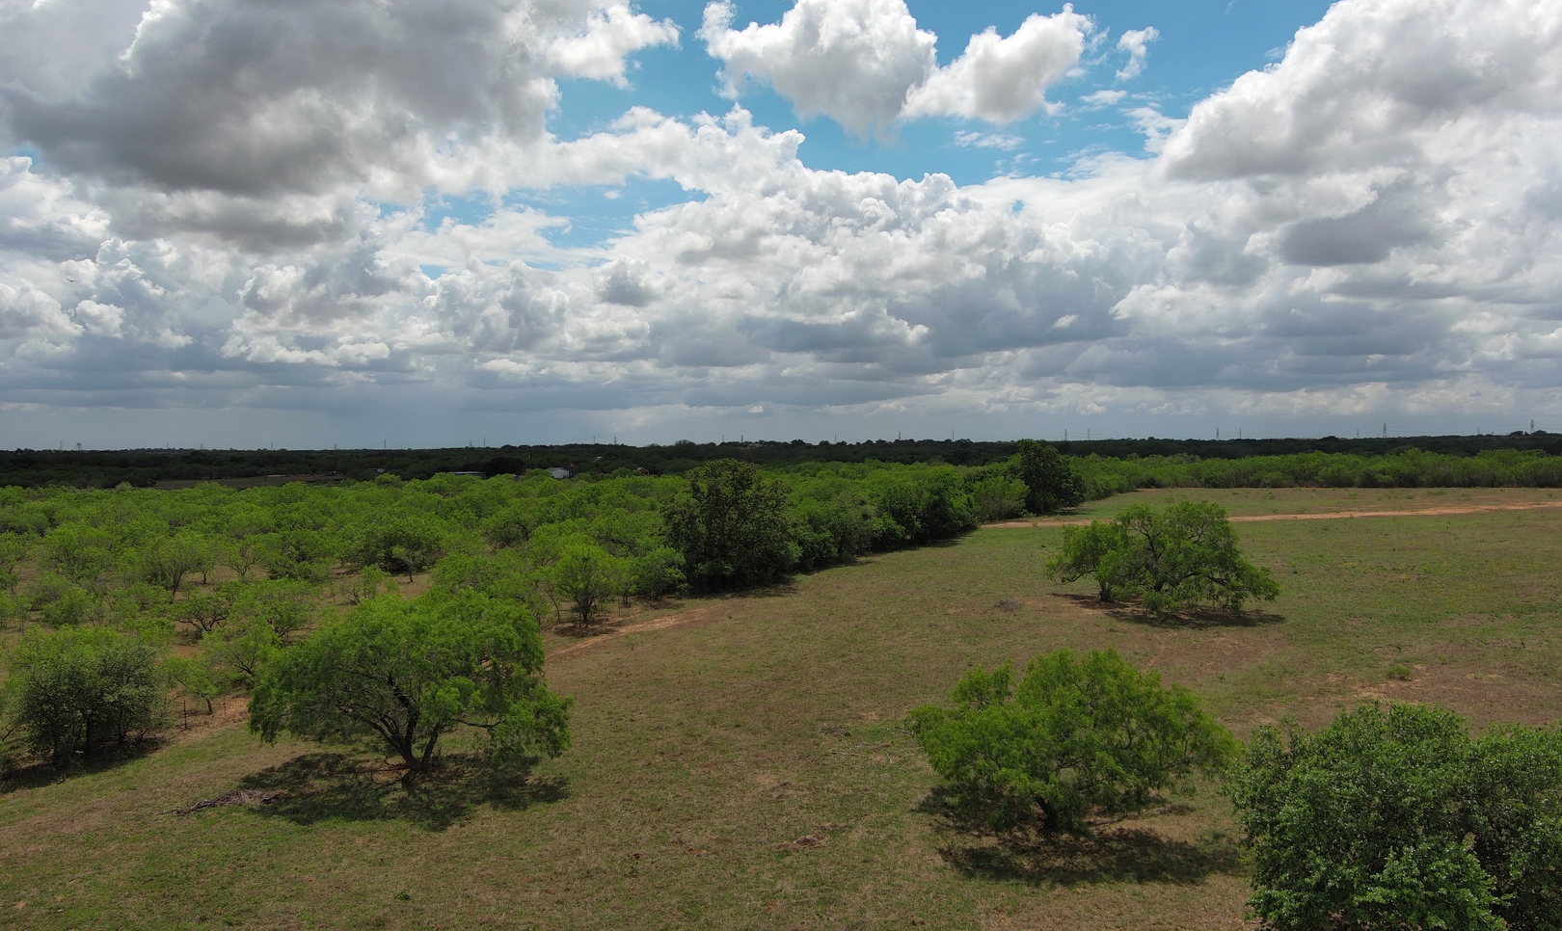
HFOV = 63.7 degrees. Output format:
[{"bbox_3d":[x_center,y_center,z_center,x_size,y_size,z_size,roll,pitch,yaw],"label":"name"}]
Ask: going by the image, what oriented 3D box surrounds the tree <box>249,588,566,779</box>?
[{"bbox_3d":[-11.789,6.853,39.956,10.100,5.700,8.800,0,1,0],"label":"tree"}]

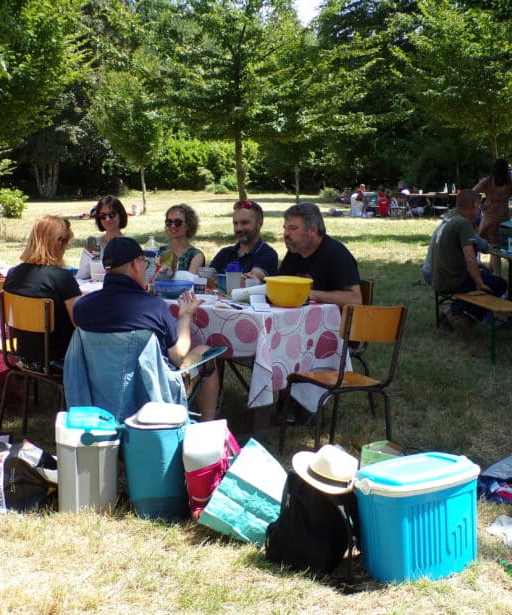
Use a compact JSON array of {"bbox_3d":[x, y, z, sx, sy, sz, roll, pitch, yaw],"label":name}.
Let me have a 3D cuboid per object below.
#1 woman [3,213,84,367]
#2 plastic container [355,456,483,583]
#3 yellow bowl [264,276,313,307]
[{"bbox_3d":[-0.962,0.112,5.250,0.500,1.220,0.750,8,11,39],"label":"woman"},{"bbox_3d":[0.600,0.790,3.772,0.440,0.375,0.260,-5,11,-36],"label":"plastic container"},{"bbox_3d":[0.175,-0.096,5.459,0.262,0.150,0.262,0,8,0],"label":"yellow bowl"}]

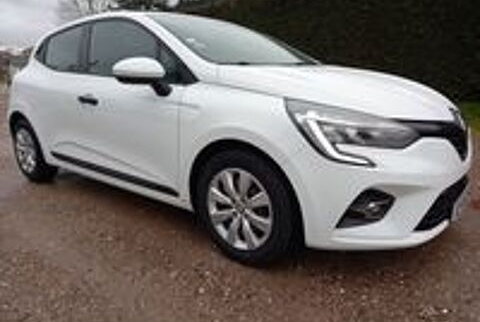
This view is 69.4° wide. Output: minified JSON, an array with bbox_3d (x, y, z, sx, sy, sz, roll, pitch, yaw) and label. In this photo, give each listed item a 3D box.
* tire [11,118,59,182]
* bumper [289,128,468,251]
[{"bbox_3d":[-1.990,-0.123,3.377,0.620,0.615,0.210,10,17,37],"label":"tire"},{"bbox_3d":[0.963,0.027,2.027,0.570,0.500,1.720,10,17,37],"label":"bumper"}]

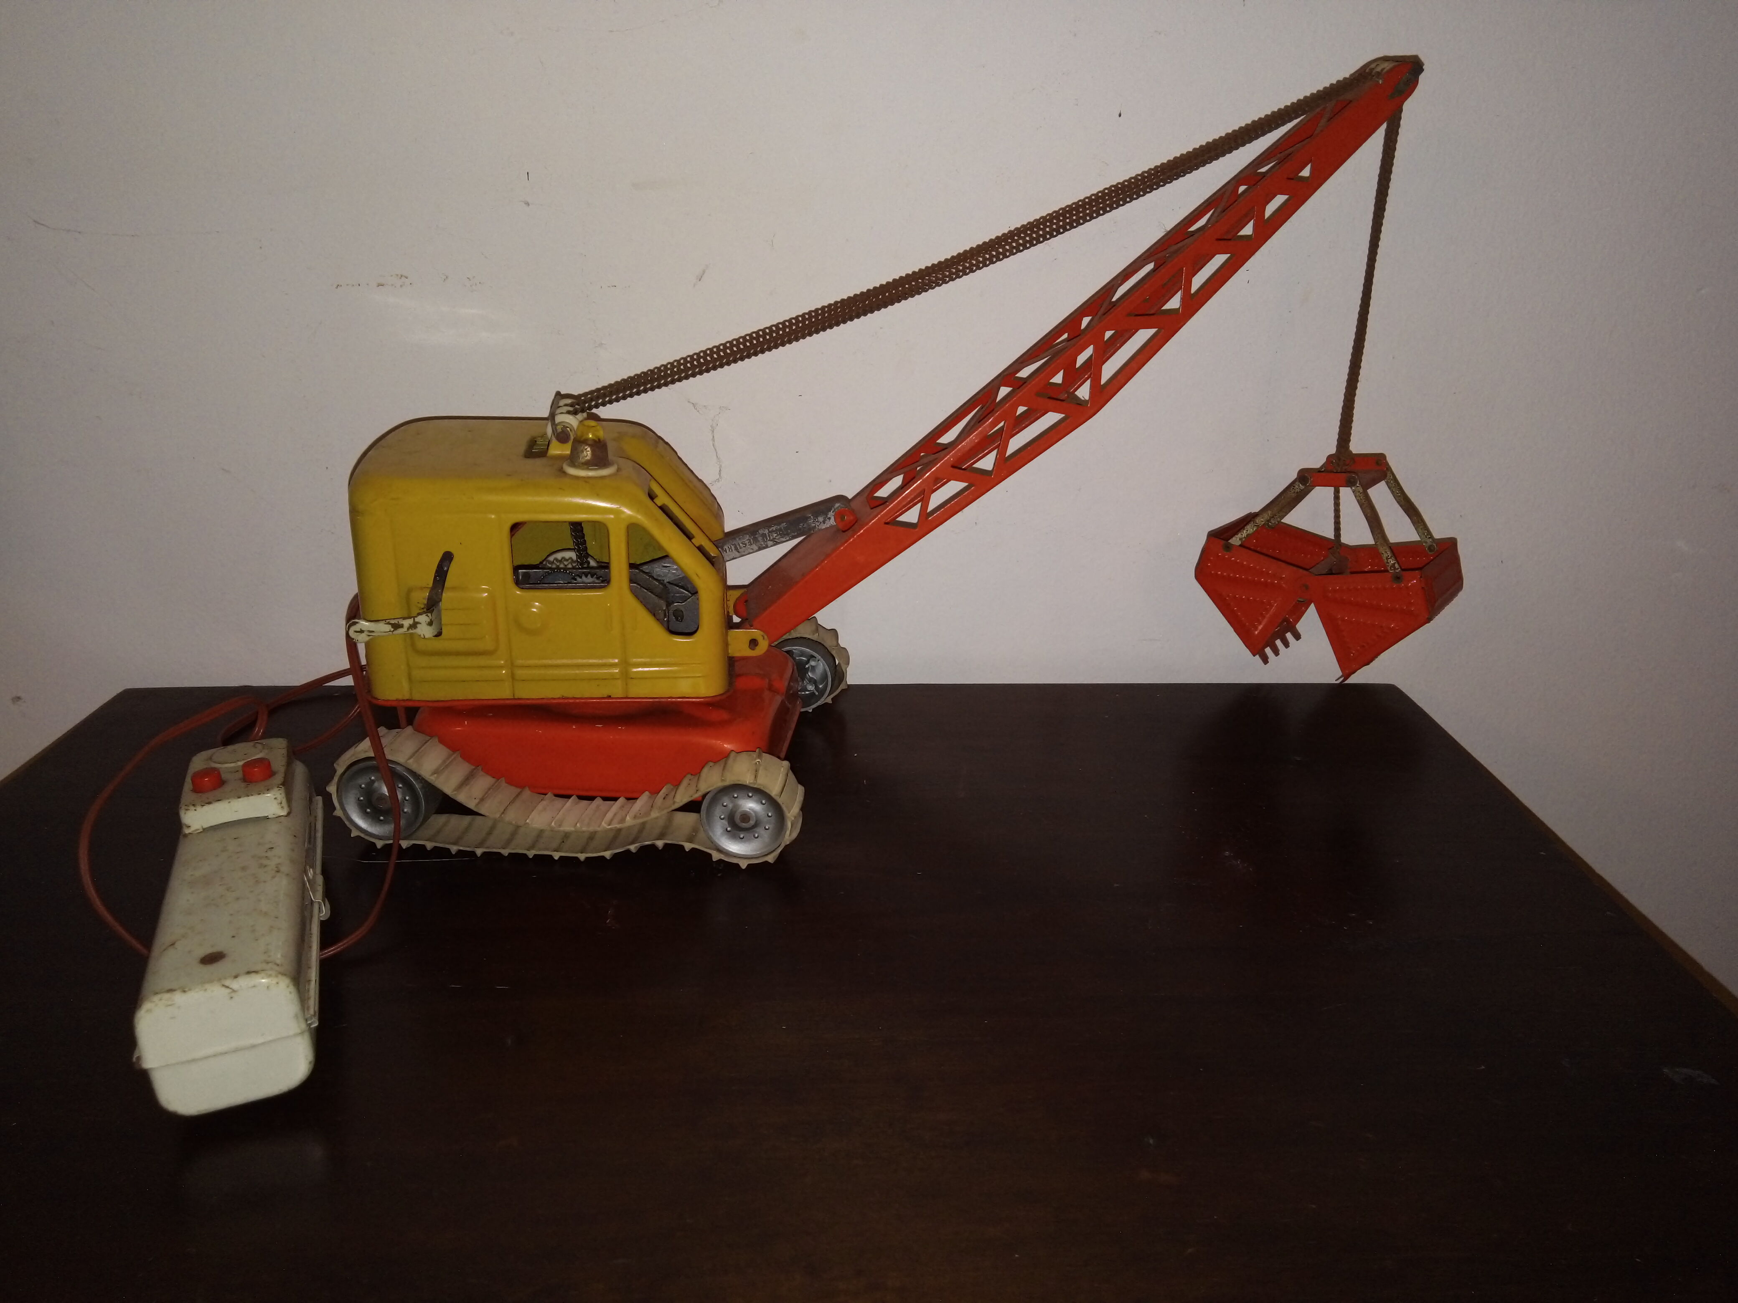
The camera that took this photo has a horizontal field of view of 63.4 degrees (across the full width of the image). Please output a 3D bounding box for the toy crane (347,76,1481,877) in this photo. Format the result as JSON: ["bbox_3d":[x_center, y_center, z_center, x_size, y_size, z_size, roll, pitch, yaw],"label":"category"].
[{"bbox_3d":[0.020,-0.077,0.520,0.427,0.273,0.148,0,19,-3],"label":"toy crane"}]

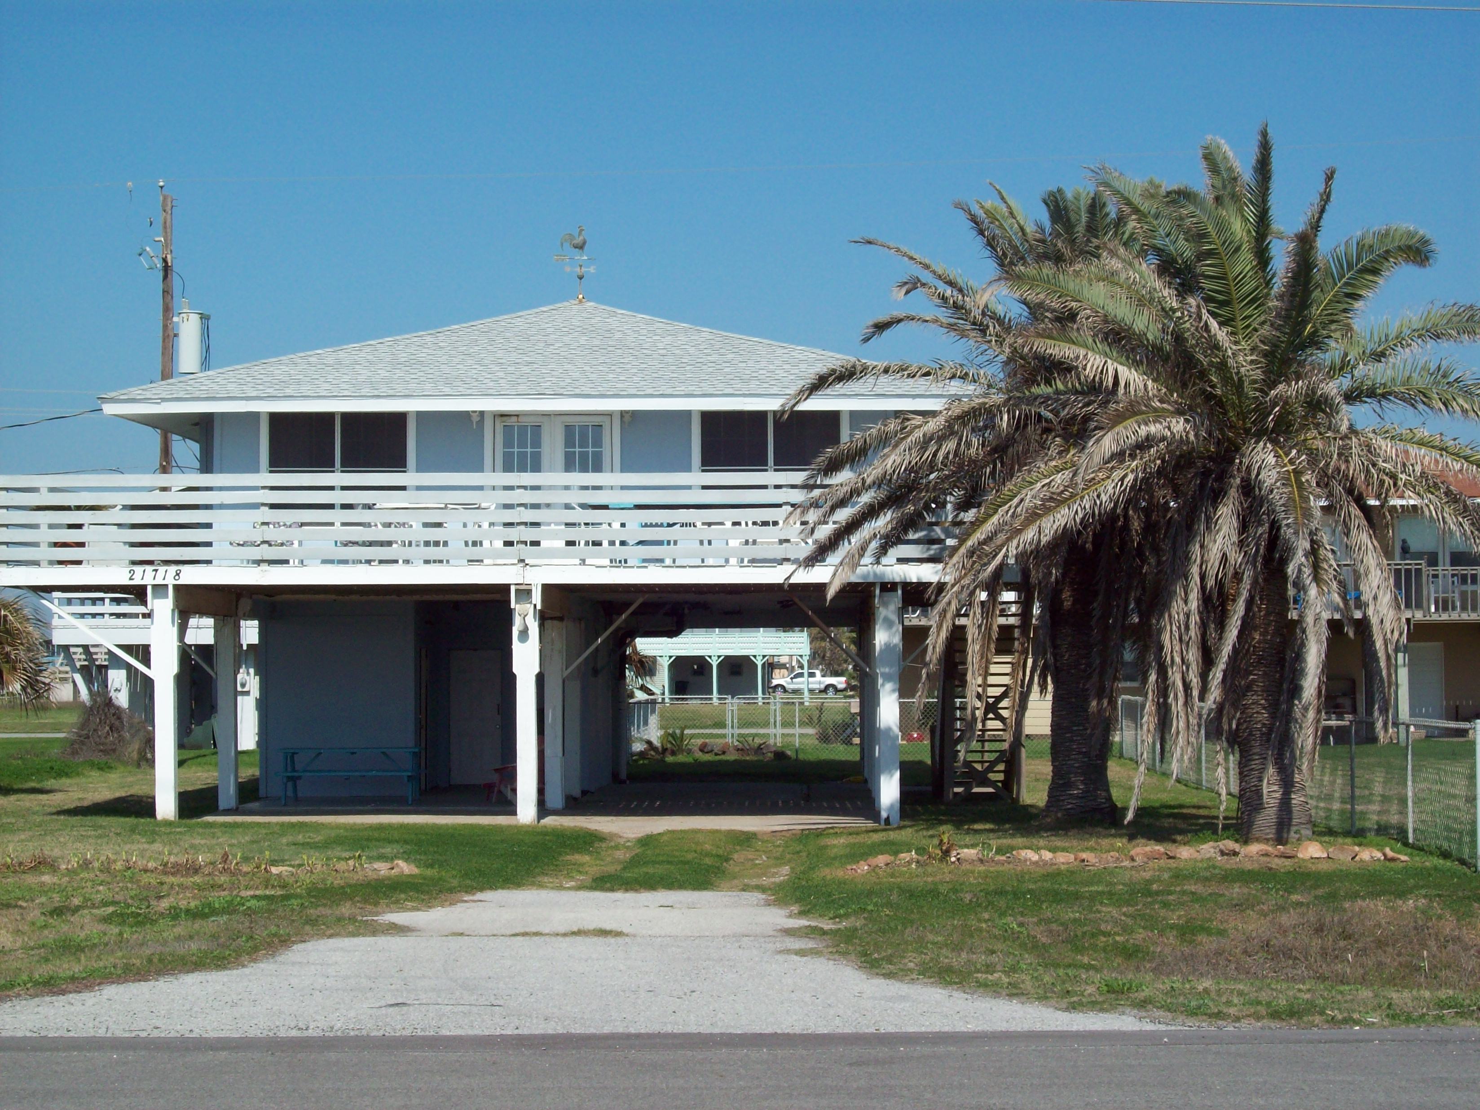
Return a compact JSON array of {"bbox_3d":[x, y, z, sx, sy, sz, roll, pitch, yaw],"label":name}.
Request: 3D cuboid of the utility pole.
[{"bbox_3d":[-10.400,-1.415,54.092,0.300,10.600,0.300,0,-2,0],"label":"utility pole"}]

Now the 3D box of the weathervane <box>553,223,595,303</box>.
[{"bbox_3d":[-2.476,-4.341,44.500,0.600,1.130,0.420,0,-2,0],"label":"weathervane"}]

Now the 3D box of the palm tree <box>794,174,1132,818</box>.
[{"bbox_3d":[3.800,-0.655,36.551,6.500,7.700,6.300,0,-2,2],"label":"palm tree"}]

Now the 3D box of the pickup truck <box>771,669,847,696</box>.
[{"bbox_3d":[5.013,9.264,217.000,5.800,1.930,2.000,0,-2,2],"label":"pickup truck"}]

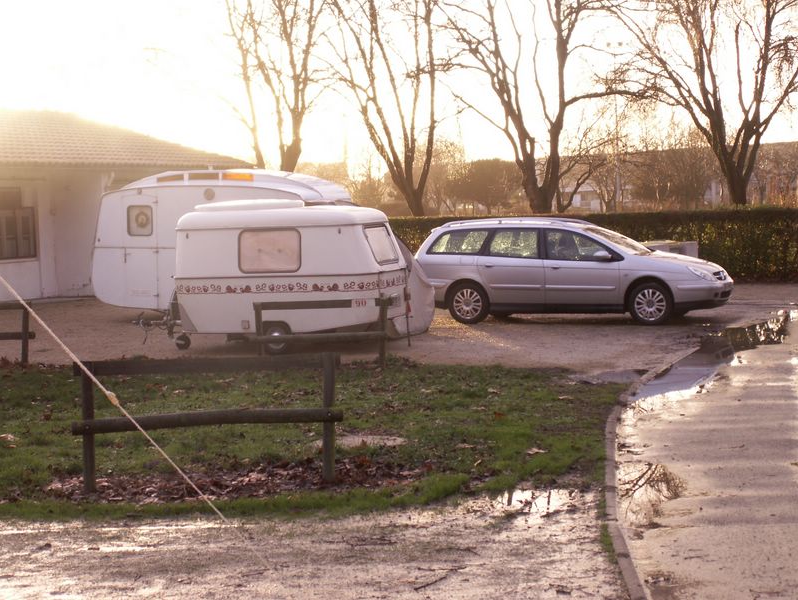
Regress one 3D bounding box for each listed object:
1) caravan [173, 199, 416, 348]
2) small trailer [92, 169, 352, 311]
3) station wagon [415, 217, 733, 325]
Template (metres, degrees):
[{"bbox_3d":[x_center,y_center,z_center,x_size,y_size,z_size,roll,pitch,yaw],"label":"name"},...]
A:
[{"bbox_3d":[-1.290,-0.322,20.000,3.050,1.880,1.650,0,3,18],"label":"caravan"},{"bbox_3d":[-2.330,-0.704,22.900,3.800,2.360,1.950,0,3,18],"label":"small trailer"},{"bbox_3d":[2.580,-0.460,23.850,4.760,1.550,1.780,0,3,18],"label":"station wagon"}]

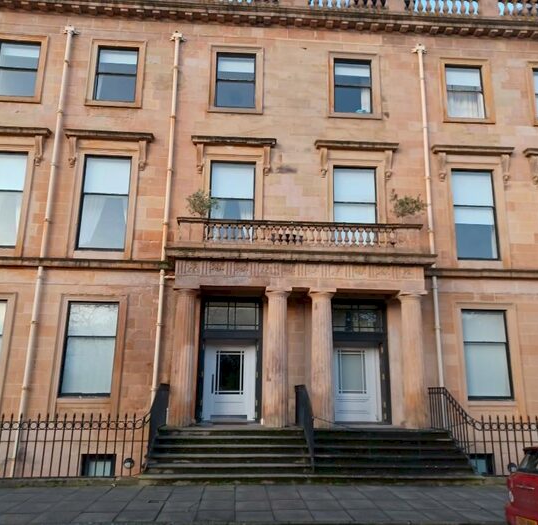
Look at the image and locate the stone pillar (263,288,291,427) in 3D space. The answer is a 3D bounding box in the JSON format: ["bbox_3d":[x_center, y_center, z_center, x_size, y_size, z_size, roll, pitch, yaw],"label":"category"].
[{"bbox_3d":[0.231,2.479,13.338,0.704,3.536,0.690,2,-14,-3],"label":"stone pillar"}]

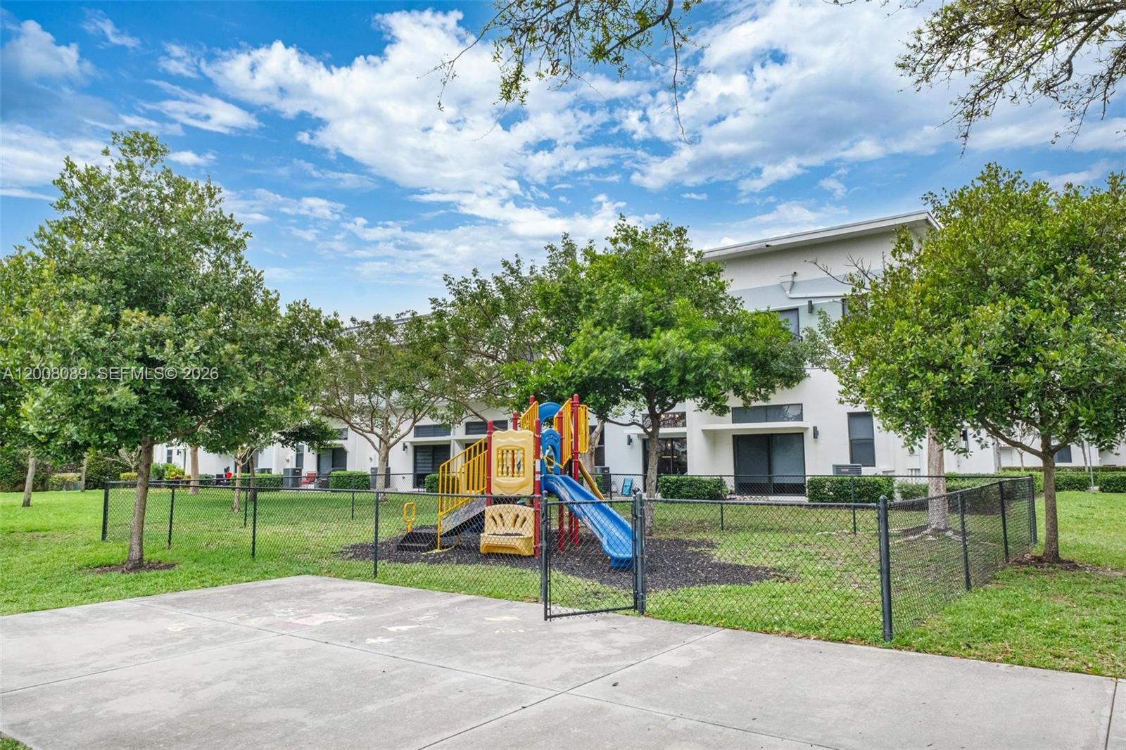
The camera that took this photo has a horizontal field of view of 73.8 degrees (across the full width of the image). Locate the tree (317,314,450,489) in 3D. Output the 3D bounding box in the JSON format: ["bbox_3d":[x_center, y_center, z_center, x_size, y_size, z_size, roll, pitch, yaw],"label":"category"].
[{"bbox_3d":[-6.582,1.162,27.878,5.000,7.000,5.000,1,-6,-13],"label":"tree"}]

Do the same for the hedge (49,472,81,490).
[{"bbox_3d":[-27.184,5.811,41.053,1.800,0.980,1.200,4,-7,-33],"label":"hedge"}]

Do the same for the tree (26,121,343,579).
[{"bbox_3d":[-6.422,-0.557,12.596,5.100,7.340,5.000,3,-7,-28],"label":"tree"}]

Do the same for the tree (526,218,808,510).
[{"bbox_3d":[2.002,-0.041,16.273,6.100,6.910,5.800,-1,-6,7],"label":"tree"}]

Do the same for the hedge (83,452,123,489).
[{"bbox_3d":[-25.709,5.342,42.118,2.300,2.180,1.700,3,-7,-31],"label":"hedge"}]

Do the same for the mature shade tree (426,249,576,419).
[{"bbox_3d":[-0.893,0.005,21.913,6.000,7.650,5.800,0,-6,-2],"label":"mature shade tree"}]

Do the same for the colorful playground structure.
[{"bbox_3d":[-0.509,1.718,13.653,4.000,2.850,2.900,-3,-7,26],"label":"colorful playground structure"}]

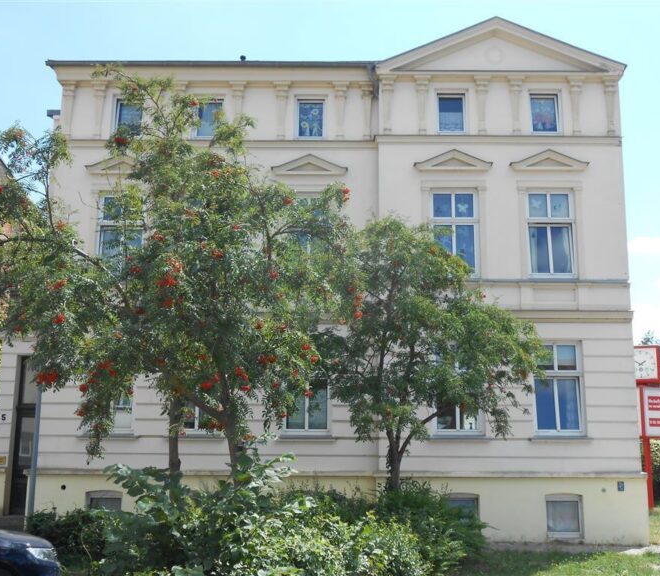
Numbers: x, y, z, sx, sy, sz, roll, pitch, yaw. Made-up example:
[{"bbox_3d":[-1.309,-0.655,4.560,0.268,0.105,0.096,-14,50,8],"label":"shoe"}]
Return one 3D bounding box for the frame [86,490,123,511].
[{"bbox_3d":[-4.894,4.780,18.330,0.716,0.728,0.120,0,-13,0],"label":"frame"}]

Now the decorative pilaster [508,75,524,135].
[{"bbox_3d":[4.453,-4.348,20.192,0.396,1.536,0.180,0,-12,0],"label":"decorative pilaster"}]

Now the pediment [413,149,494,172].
[{"bbox_3d":[2.895,-2.954,19.865,1.858,0.550,0.270,0,-12,0],"label":"pediment"}]

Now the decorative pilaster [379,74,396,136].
[{"bbox_3d":[1.397,-4.365,20.212,0.408,1.537,0.180,0,-12,0],"label":"decorative pilaster"}]

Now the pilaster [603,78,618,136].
[{"bbox_3d":[6.285,-4.050,18.981,0.365,1.434,0.200,0,-11,0],"label":"pilaster"}]

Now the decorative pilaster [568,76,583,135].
[{"bbox_3d":[5.796,-4.299,19.812,0.400,1.415,0.180,0,-13,0],"label":"decorative pilaster"}]

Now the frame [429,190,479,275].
[{"bbox_3d":[2.923,-1.240,19.810,1.147,2.110,0.120,0,-12,0],"label":"frame"}]

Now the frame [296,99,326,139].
[{"bbox_3d":[-0.437,-4.087,20.333,0.674,0.994,0.120,0,-13,0],"label":"frame"}]

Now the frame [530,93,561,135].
[{"bbox_3d":[4.885,-3.947,19.229,0.664,1.012,0.130,0,-11,0],"label":"frame"}]

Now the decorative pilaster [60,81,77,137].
[{"bbox_3d":[-6.364,-4.334,20.649,0.369,1.524,0.180,0,-12,0],"label":"decorative pilaster"}]

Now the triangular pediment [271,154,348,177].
[{"bbox_3d":[-0.477,-2.719,19.038,1.716,0.530,0.250,0,-11,0],"label":"triangular pediment"}]

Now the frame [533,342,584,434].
[{"bbox_3d":[4.855,2.156,17.999,1.074,1.982,0.130,0,-11,0],"label":"frame"}]

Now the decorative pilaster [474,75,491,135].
[{"bbox_3d":[3.642,-4.358,20.198,0.391,1.544,0.180,0,-12,0],"label":"decorative pilaster"}]

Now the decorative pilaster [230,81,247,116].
[{"bbox_3d":[-2.234,-4.306,20.620,0.405,1.552,0.180,0,-12,0],"label":"decorative pilaster"}]

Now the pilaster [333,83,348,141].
[{"bbox_3d":[0.259,-4.240,20.130,0.383,1.405,0.180,0,-13,0],"label":"pilaster"}]

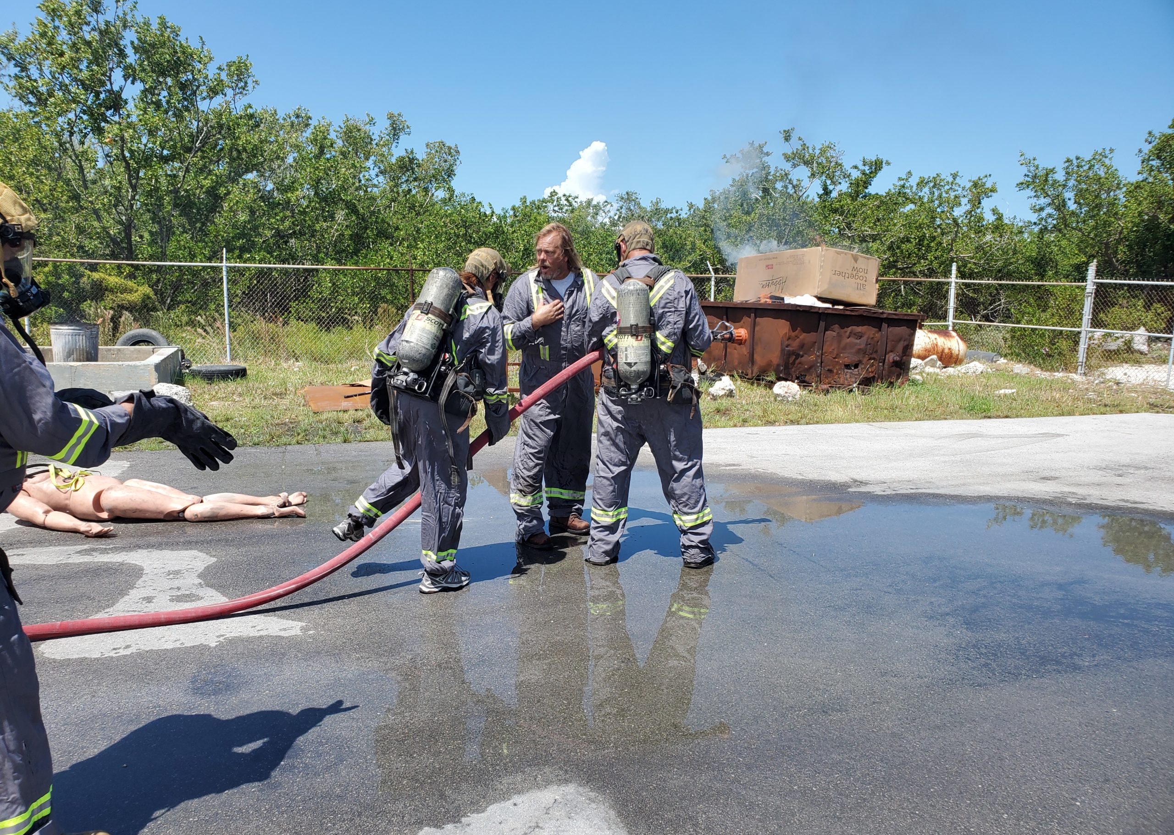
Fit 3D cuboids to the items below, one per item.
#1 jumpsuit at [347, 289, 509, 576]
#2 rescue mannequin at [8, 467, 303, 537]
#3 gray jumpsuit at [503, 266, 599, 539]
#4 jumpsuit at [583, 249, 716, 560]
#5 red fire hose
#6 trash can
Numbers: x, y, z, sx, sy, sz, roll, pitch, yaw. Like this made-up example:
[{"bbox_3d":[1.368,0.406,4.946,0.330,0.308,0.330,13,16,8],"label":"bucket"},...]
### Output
[{"bbox_3d":[-0.800,0.024,4.592,0.640,1.430,0.660,-6,11,-37],"label":"jumpsuit"},{"bbox_3d":[-2.705,0.503,5.400,1.860,0.260,0.600,0,9,-5],"label":"rescue mannequin"},{"bbox_3d":[-0.214,-0.106,5.127,0.560,1.530,0.400,-1,9,-13],"label":"gray jumpsuit"},{"bbox_3d":[0.321,-0.055,4.780,0.680,1.580,0.480,2,9,11],"label":"jumpsuit"},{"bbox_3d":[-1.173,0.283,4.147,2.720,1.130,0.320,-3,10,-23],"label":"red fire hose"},{"bbox_3d":[-6.083,-0.770,10.519,0.570,0.700,0.570,1,9,0],"label":"trash can"}]

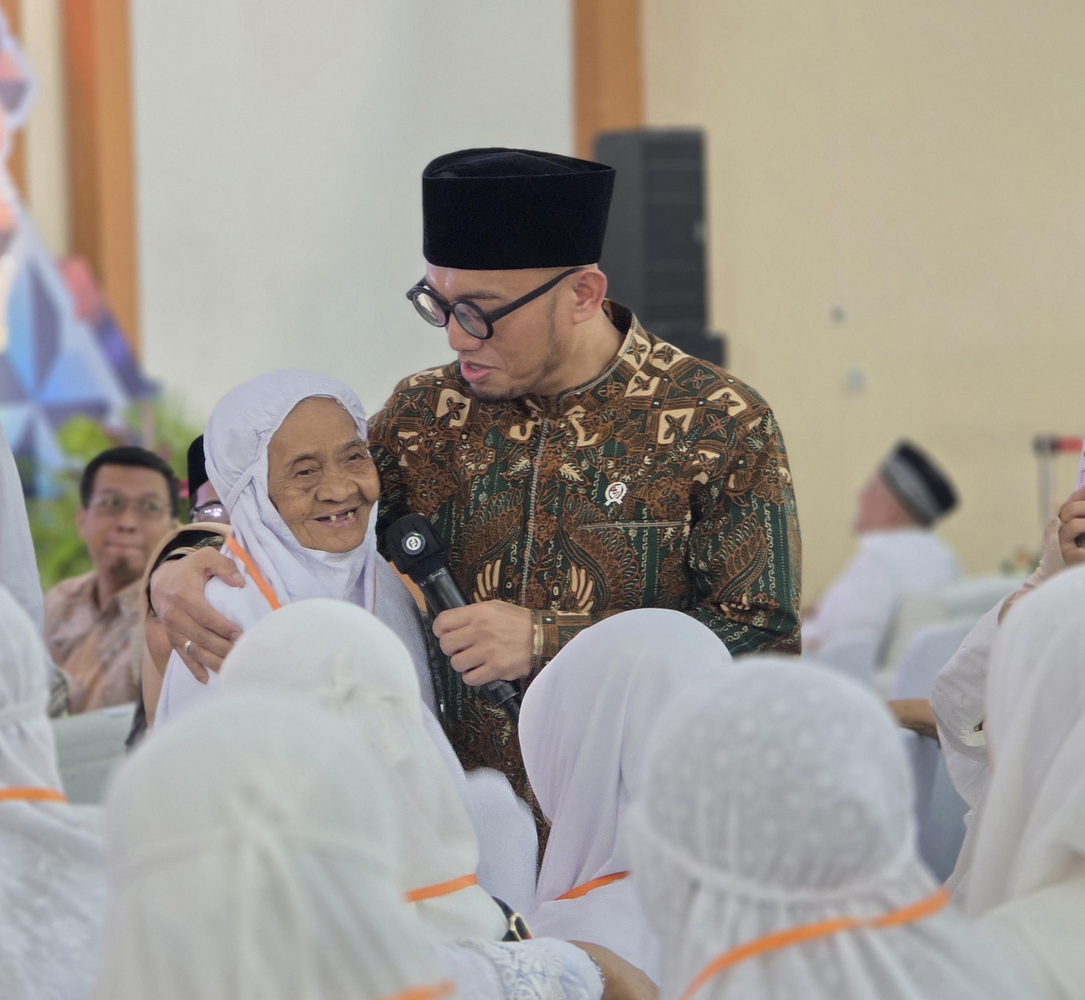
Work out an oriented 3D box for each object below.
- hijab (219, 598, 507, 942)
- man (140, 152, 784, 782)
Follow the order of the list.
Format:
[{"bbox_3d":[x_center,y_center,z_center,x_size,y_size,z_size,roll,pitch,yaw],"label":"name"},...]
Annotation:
[{"bbox_3d":[-0.185,0.347,3.955,0.400,0.520,0.320,0,1,-6],"label":"hijab"},{"bbox_3d":[-0.062,0.496,4.587,0.700,1.720,0.420,0,1,22],"label":"man"}]

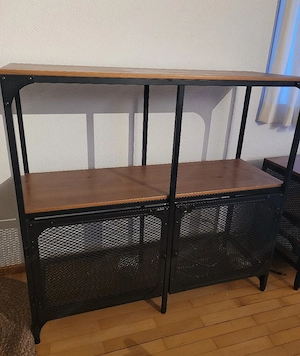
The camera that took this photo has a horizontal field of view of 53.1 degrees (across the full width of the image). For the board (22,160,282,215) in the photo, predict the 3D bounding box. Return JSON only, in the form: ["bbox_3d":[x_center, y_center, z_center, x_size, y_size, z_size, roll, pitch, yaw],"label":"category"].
[{"bbox_3d":[0.026,0.012,1.208,0.994,0.018,0.310,-5,23,-18],"label":"board"}]

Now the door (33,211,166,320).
[{"bbox_3d":[-0.164,0.309,1.075,0.474,0.408,0.020,-5,23,-18],"label":"door"}]

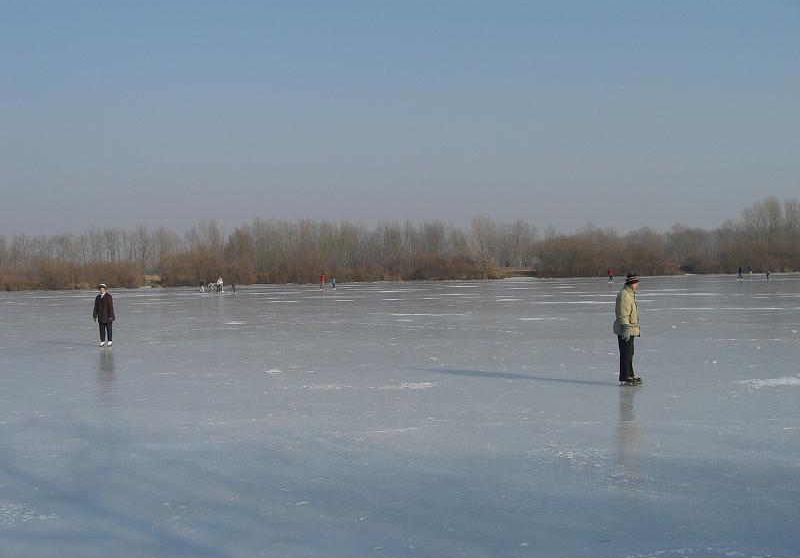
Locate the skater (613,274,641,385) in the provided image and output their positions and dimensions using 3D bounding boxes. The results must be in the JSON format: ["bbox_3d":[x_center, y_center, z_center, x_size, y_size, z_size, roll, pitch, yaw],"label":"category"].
[{"bbox_3d":[3.577,0.796,13.850,0.440,1.770,0.540,-1,0,20],"label":"skater"}]

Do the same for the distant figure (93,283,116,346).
[{"bbox_3d":[-8.008,0.984,23.800,0.580,1.700,0.380,-1,0,-6],"label":"distant figure"}]

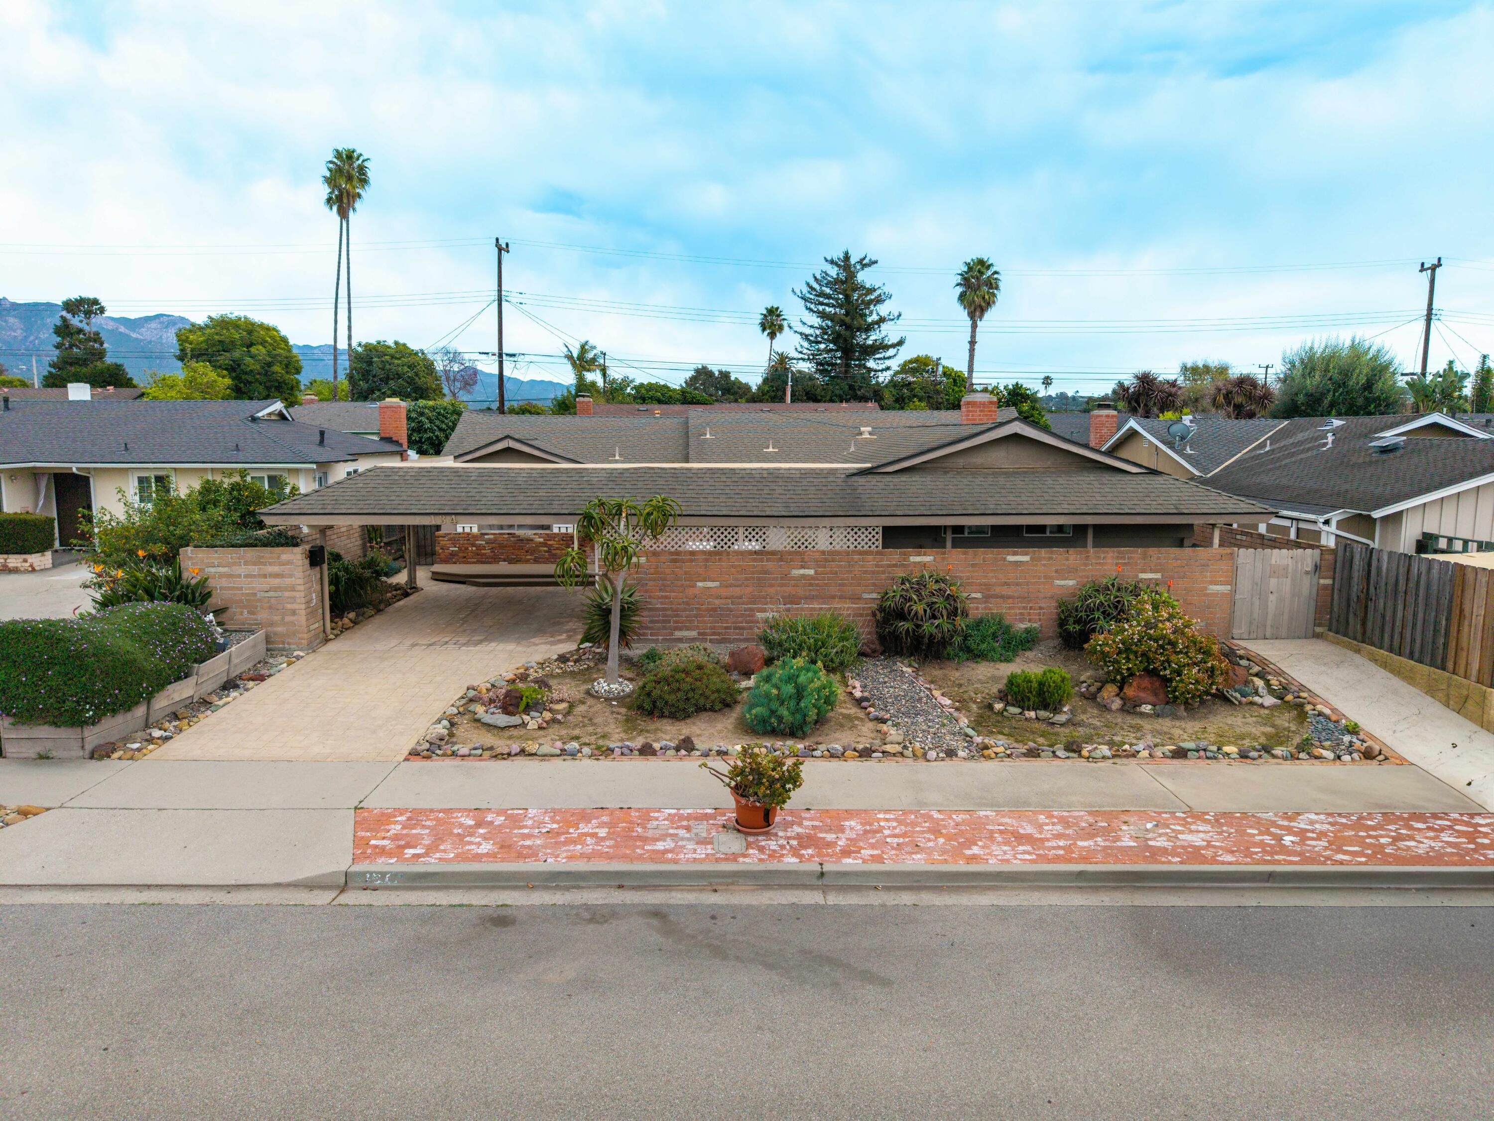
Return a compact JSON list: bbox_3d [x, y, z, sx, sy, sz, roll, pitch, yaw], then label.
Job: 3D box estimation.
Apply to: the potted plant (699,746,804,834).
[{"bbox_3d":[0.055,2.342,10.831,1.098,0.849,0.800,0,9,0],"label":"potted plant"}]

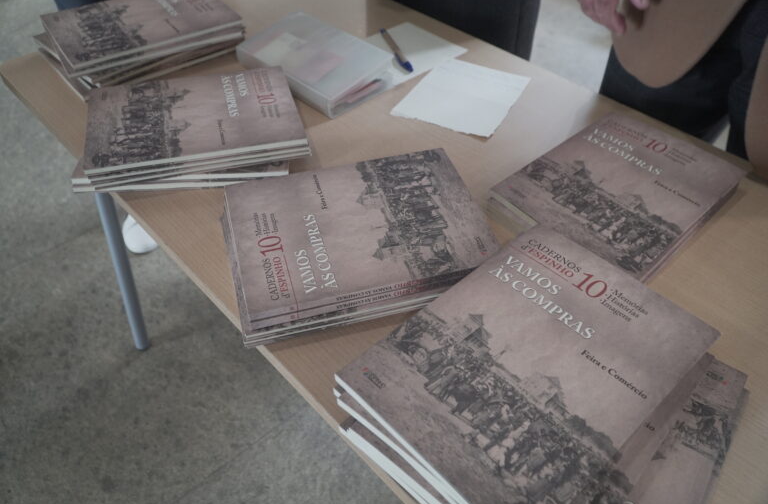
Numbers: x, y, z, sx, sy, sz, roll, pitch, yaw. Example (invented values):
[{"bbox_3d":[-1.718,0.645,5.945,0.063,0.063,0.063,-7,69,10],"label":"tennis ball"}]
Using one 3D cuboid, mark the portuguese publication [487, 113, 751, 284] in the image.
[{"bbox_3d":[0.291,-0.078,0.716,0.268,0.023,0.197,-33,55,-29],"label":"portuguese publication"}]

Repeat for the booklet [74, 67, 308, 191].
[{"bbox_3d":[-0.260,-0.168,0.778,0.280,0.035,0.210,-12,47,-12],"label":"booklet"}]

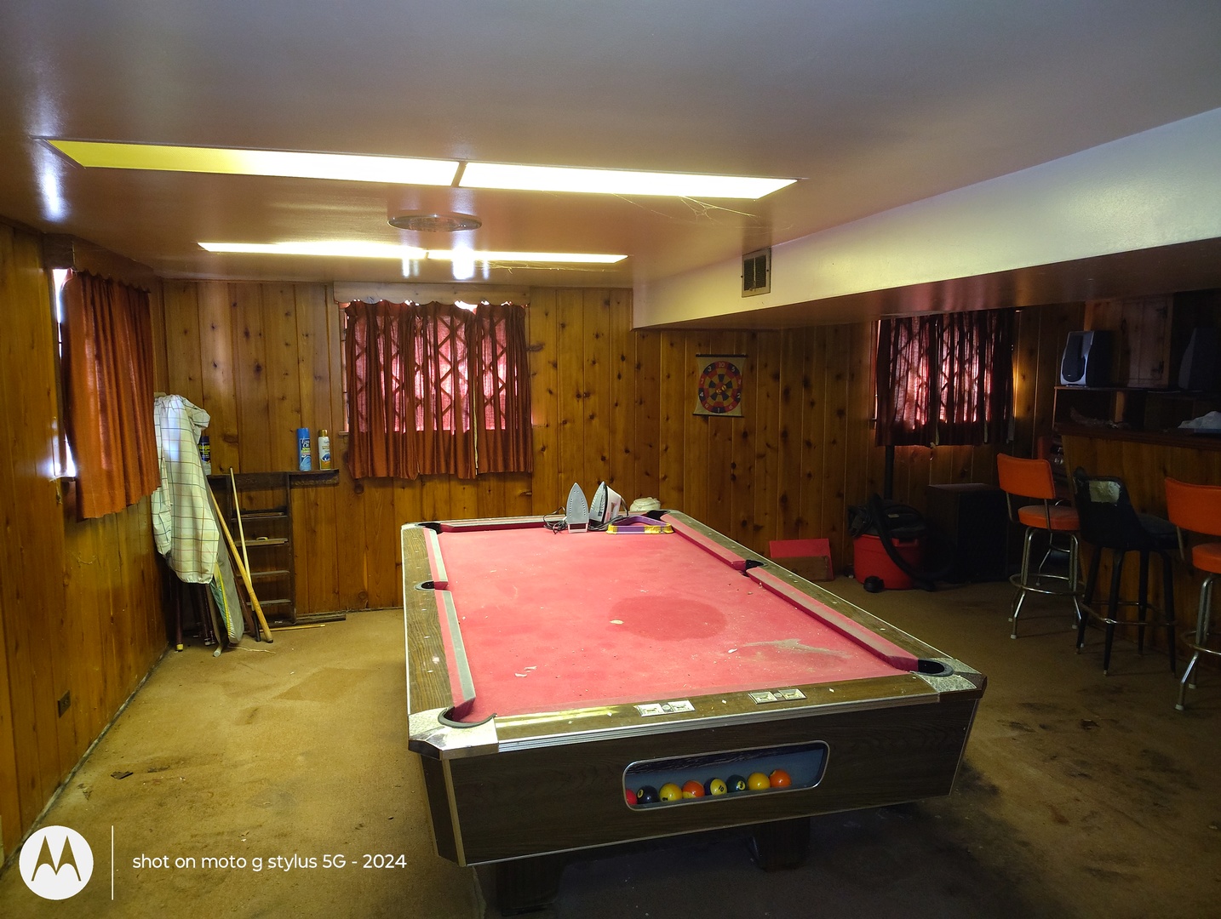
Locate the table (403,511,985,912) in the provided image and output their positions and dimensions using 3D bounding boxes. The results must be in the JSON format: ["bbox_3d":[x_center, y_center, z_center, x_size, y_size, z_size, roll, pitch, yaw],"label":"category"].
[{"bbox_3d":[-0.031,0.842,3.268,1.474,0.795,2.628,-2,7,-14],"label":"table"}]

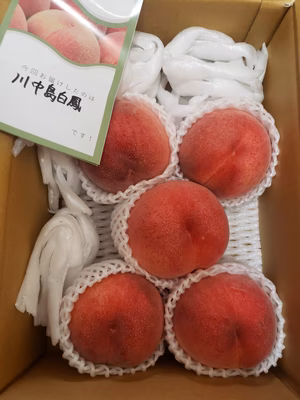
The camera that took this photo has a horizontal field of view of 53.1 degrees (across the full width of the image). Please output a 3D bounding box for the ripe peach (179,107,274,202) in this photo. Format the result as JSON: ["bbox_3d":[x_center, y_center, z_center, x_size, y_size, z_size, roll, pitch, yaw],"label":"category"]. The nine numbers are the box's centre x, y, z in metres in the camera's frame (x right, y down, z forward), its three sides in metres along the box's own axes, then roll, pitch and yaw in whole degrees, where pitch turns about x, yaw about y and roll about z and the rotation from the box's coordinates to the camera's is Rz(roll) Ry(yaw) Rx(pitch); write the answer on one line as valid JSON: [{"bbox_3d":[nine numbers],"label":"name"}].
[{"bbox_3d":[0.071,-0.044,0.289,0.085,0.080,0.085,0,82,0],"label":"ripe peach"}]

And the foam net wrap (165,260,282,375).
[{"bbox_3d":[0.067,0.107,0.276,0.101,0.074,0.098,0,82,0],"label":"foam net wrap"}]

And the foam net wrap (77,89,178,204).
[{"bbox_3d":[-0.021,-0.049,0.295,0.097,0.074,0.100,0,82,0],"label":"foam net wrap"}]

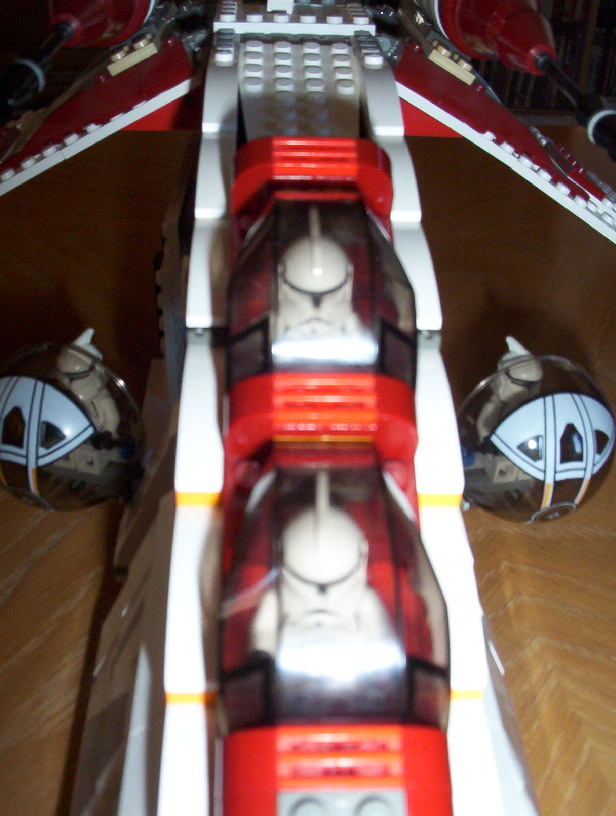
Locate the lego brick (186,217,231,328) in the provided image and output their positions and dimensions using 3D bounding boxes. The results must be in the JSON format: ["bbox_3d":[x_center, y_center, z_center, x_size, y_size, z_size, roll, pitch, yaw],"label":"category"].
[{"bbox_3d":[-0.019,-0.027,0.184,0.008,0.010,0.032,0,32,-3],"label":"lego brick"}]

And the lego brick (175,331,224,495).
[{"bbox_3d":[-0.018,0.001,0.164,0.008,0.010,0.032,0,32,-3],"label":"lego brick"}]

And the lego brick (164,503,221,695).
[{"bbox_3d":[-0.017,0.029,0.145,0.008,0.010,0.032,0,32,-3],"label":"lego brick"}]

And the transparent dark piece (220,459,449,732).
[{"bbox_3d":[0.003,0.026,0.133,0.032,0.021,0.044,0,32,-3],"label":"transparent dark piece"}]

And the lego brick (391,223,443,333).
[{"bbox_3d":[0.021,-0.027,0.186,0.008,0.010,0.032,0,32,-3],"label":"lego brick"}]

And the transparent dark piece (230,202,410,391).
[{"bbox_3d":[0.002,-0.021,0.161,0.032,0.019,0.044,0,32,-3],"label":"transparent dark piece"}]

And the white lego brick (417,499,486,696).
[{"bbox_3d":[0.022,0.029,0.147,0.008,0.010,0.032,0,32,-3],"label":"white lego brick"}]

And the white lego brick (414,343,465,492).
[{"bbox_3d":[0.022,0.001,0.166,0.008,0.010,0.032,0,32,-3],"label":"white lego brick"}]

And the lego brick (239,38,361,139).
[{"bbox_3d":[-0.002,-0.081,0.240,0.032,0.005,0.059,0,44,-3],"label":"lego brick"}]

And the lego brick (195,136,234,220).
[{"bbox_3d":[-0.020,-0.053,0.206,0.008,0.010,0.032,0,32,-3],"label":"lego brick"}]

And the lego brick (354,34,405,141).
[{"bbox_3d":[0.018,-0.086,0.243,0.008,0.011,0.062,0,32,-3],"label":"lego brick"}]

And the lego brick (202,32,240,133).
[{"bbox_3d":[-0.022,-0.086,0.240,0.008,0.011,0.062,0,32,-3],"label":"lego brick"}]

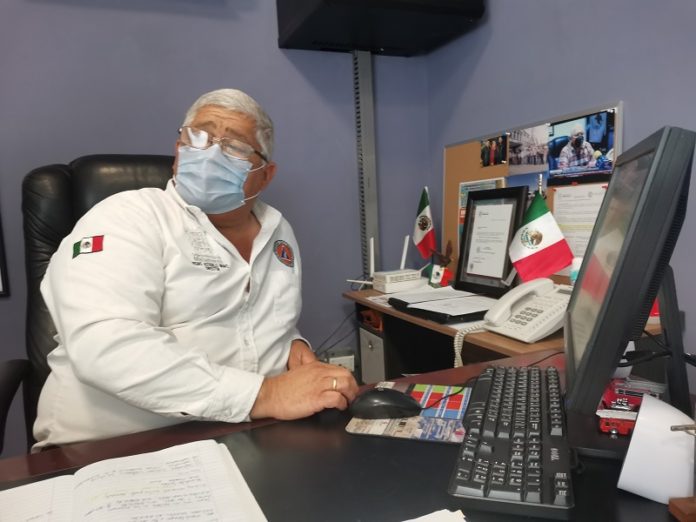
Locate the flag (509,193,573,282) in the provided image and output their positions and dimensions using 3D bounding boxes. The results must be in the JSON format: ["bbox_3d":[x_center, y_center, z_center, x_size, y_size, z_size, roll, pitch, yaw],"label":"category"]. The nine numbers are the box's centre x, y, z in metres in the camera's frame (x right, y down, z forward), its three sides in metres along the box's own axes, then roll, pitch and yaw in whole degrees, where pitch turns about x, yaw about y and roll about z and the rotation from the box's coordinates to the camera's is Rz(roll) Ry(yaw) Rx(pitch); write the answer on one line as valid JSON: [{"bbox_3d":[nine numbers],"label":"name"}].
[{"bbox_3d":[0.563,-0.069,1.530,0.185,0.260,0.070,-1,7,14],"label":"flag"}]

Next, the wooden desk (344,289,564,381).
[{"bbox_3d":[0.517,0.522,1.577,0.550,0.750,1.200,-6,8,-26],"label":"wooden desk"}]

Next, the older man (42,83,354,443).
[{"bbox_3d":[-0.200,0.330,1.090,0.620,1.320,0.760,-10,10,-44],"label":"older man"}]

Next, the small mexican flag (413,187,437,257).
[{"bbox_3d":[0.303,-0.152,2.070,0.100,0.280,0.060,-2,7,12],"label":"small mexican flag"}]

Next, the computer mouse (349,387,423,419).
[{"bbox_3d":[0.063,0.239,0.878,0.115,0.038,0.064,-3,7,1],"label":"computer mouse"}]

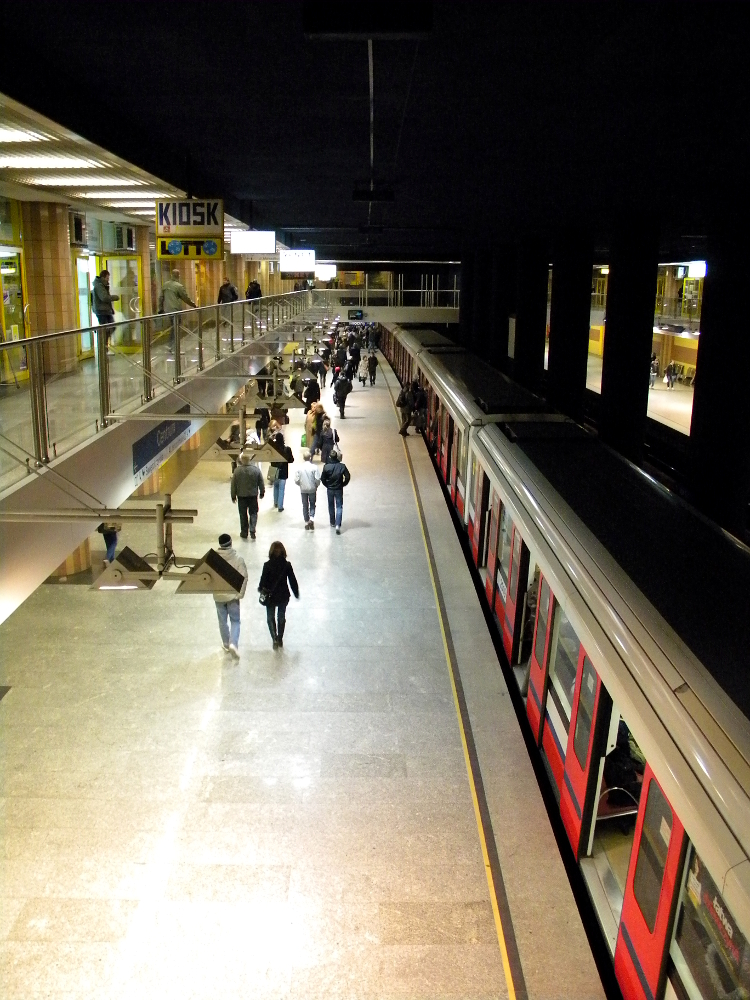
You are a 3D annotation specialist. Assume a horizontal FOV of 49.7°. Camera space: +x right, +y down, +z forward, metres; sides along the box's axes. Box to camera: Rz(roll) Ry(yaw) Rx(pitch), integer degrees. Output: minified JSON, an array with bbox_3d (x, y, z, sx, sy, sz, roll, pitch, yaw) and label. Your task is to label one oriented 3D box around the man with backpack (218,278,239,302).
[{"bbox_3d":[-5.350,-7.195,29.338,0.700,1.740,0.480,7,17,24],"label":"man with backpack"}]

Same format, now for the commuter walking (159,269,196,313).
[{"bbox_3d":[-4.403,-4.186,18.032,0.750,1.790,0.600,13,20,40],"label":"commuter walking"}]

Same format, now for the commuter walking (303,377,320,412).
[{"bbox_3d":[-2.510,-4.123,31.819,0.550,1.610,0.420,0,15,-1],"label":"commuter walking"}]

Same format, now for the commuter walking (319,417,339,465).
[{"bbox_3d":[-1.300,-1.449,22.015,0.550,1.550,0.420,1,15,2],"label":"commuter walking"}]

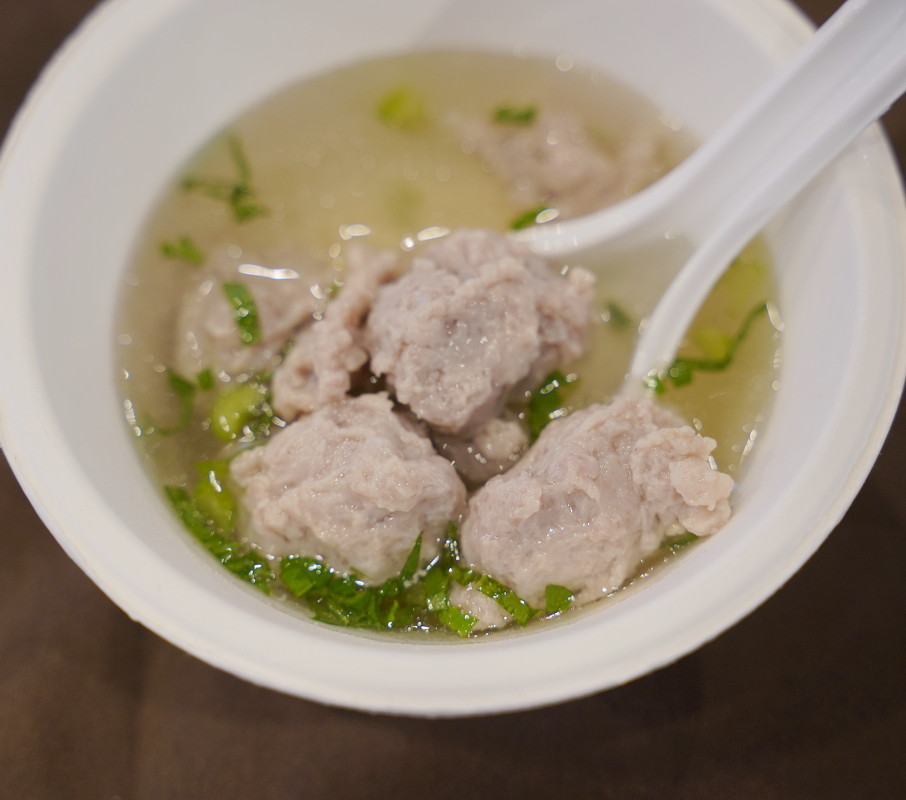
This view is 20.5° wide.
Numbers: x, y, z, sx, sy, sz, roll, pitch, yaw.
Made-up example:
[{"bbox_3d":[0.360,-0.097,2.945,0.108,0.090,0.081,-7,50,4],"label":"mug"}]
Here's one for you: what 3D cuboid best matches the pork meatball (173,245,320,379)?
[{"bbox_3d":[-0.033,-0.014,0.411,0.026,0.024,0.026,-3,65,0],"label":"pork meatball"}]

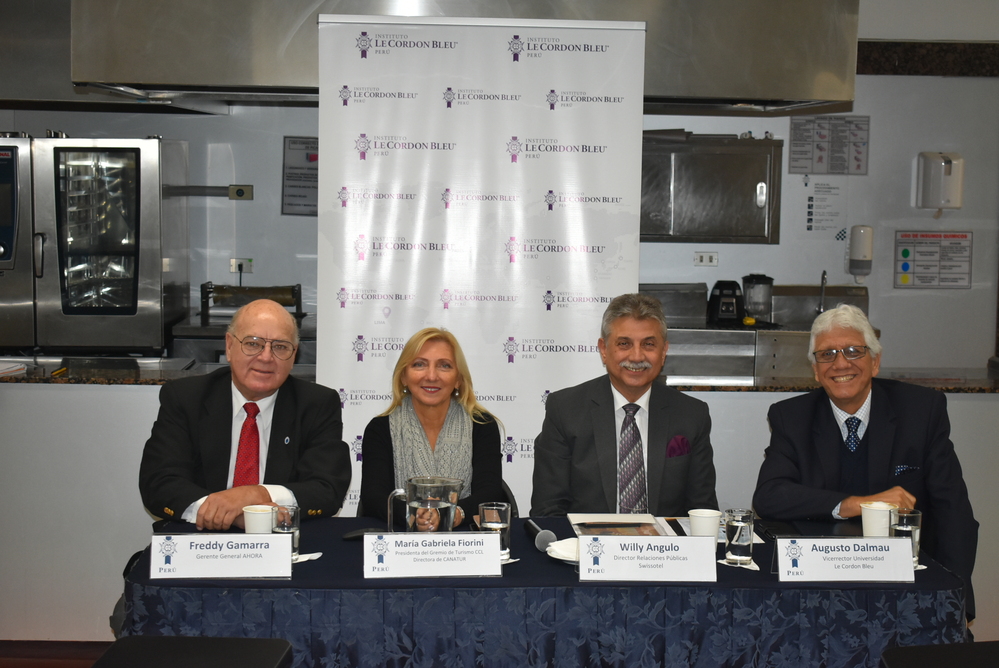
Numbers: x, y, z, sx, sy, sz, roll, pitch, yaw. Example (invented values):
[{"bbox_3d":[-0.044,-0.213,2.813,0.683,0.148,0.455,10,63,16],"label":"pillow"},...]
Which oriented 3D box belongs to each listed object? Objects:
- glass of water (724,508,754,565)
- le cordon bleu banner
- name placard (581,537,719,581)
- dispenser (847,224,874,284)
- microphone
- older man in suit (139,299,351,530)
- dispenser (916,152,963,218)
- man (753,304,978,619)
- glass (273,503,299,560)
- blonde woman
[{"bbox_3d":[0.550,0.461,3.615,0.066,0.120,0.066,0,6,-4],"label":"glass of water"},{"bbox_3d":[-0.067,0.058,4.951,1.000,2.060,0.100,0,6,-4],"label":"le cordon bleu banner"},{"bbox_3d":[0.323,0.491,3.478,0.303,0.092,0.076,1,5,-4],"label":"name placard"},{"bbox_3d":[1.822,-0.402,8.000,0.115,0.295,0.115,1,6,-3],"label":"dispenser"},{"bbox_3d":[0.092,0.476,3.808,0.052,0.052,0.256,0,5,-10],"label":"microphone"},{"bbox_3d":[-0.647,0.549,4.128,0.560,1.300,0.750,1,5,-6],"label":"older man in suit"},{"bbox_3d":[2.237,-0.760,8.050,0.235,0.310,0.190,1,6,-3],"label":"dispenser"},{"bbox_3d":[0.963,0.569,4.228,0.620,1.310,0.760,1,5,3],"label":"man"},{"bbox_3d":[-0.486,0.453,3.606,0.064,0.115,0.064,1,5,-3],"label":"glass"},{"bbox_3d":[-0.178,0.600,4.079,0.430,1.200,0.720,1,6,0],"label":"blonde woman"}]

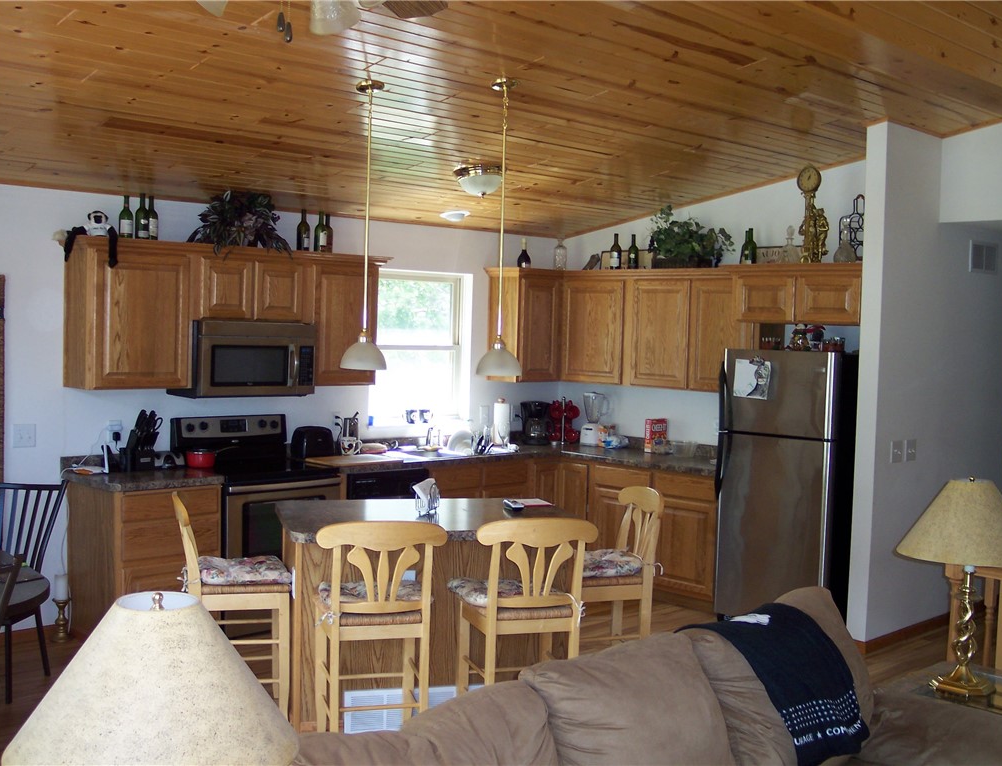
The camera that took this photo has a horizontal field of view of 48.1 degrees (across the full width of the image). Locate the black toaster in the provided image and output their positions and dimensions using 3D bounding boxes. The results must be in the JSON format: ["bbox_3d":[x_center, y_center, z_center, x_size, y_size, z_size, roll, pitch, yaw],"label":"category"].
[{"bbox_3d":[-1.159,0.373,6.969,0.250,0.200,0.170,-1,4,-43],"label":"black toaster"}]

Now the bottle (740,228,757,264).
[{"bbox_3d":[1.577,-0.837,7.120,0.075,0.283,0.075,-1,4,-43],"label":"bottle"}]

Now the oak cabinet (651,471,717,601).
[{"bbox_3d":[1.364,0.998,7.283,0.635,0.873,0.525,-1,4,-43],"label":"oak cabinet"}]

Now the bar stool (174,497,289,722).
[{"bbox_3d":[-1.199,0.985,4.983,0.510,0.995,0.500,1,3,-16],"label":"bar stool"}]

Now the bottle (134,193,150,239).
[{"bbox_3d":[-1.971,-0.889,6.165,0.076,0.305,0.076,-1,4,-43],"label":"bottle"}]

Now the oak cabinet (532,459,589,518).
[{"bbox_3d":[0.420,0.937,8.121,0.890,0.873,0.920,-1,4,-43],"label":"oak cabinet"}]

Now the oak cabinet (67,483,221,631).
[{"bbox_3d":[-1.948,0.970,6.139,0.595,0.873,0.635,-1,4,-43],"label":"oak cabinet"}]

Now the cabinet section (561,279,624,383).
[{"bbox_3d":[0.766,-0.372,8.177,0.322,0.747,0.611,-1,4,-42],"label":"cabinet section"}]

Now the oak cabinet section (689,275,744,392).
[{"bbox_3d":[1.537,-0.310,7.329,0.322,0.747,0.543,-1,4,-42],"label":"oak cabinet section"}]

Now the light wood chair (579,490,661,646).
[{"bbox_3d":[0.438,0.977,5.140,0.457,1.013,0.457,0,3,-19],"label":"light wood chair"}]

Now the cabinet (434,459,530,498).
[{"bbox_3d":[-0.330,0.941,7.628,0.911,0.873,0.630,-1,4,-43],"label":"cabinet"}]

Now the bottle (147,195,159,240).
[{"bbox_3d":[-1.903,-0.875,6.122,0.075,0.286,0.075,-1,4,-43],"label":"bottle"}]

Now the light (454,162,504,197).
[{"bbox_3d":[-0.116,-1.127,6.225,0.288,0.154,0.288,-4,-3,0],"label":"light"}]

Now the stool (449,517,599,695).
[{"bbox_3d":[0.087,1.030,4.734,0.505,0.995,0.490,1,3,-16],"label":"stool"}]

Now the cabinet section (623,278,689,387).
[{"bbox_3d":[1.163,-0.340,7.740,0.322,0.747,0.571,-1,4,-42],"label":"cabinet section"}]

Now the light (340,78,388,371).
[{"bbox_3d":[-0.573,-0.666,4.814,0.200,1.225,0.200,1,3,0],"label":"light"}]

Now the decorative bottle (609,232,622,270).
[{"bbox_3d":[0.822,-0.916,8.029,0.077,0.297,0.077,1,3,0],"label":"decorative bottle"}]

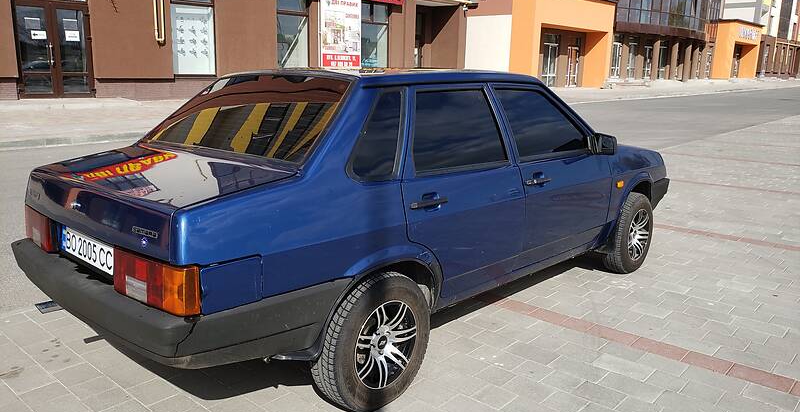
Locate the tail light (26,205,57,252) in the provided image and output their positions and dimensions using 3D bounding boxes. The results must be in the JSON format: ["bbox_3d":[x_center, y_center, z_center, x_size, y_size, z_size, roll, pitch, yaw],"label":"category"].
[{"bbox_3d":[-1.554,0.085,2.611,0.415,0.155,0.100,10,15,42],"label":"tail light"}]

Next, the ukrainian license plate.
[{"bbox_3d":[-1.172,0.163,2.241,0.520,0.114,0.015,10,10,42],"label":"ukrainian license plate"}]

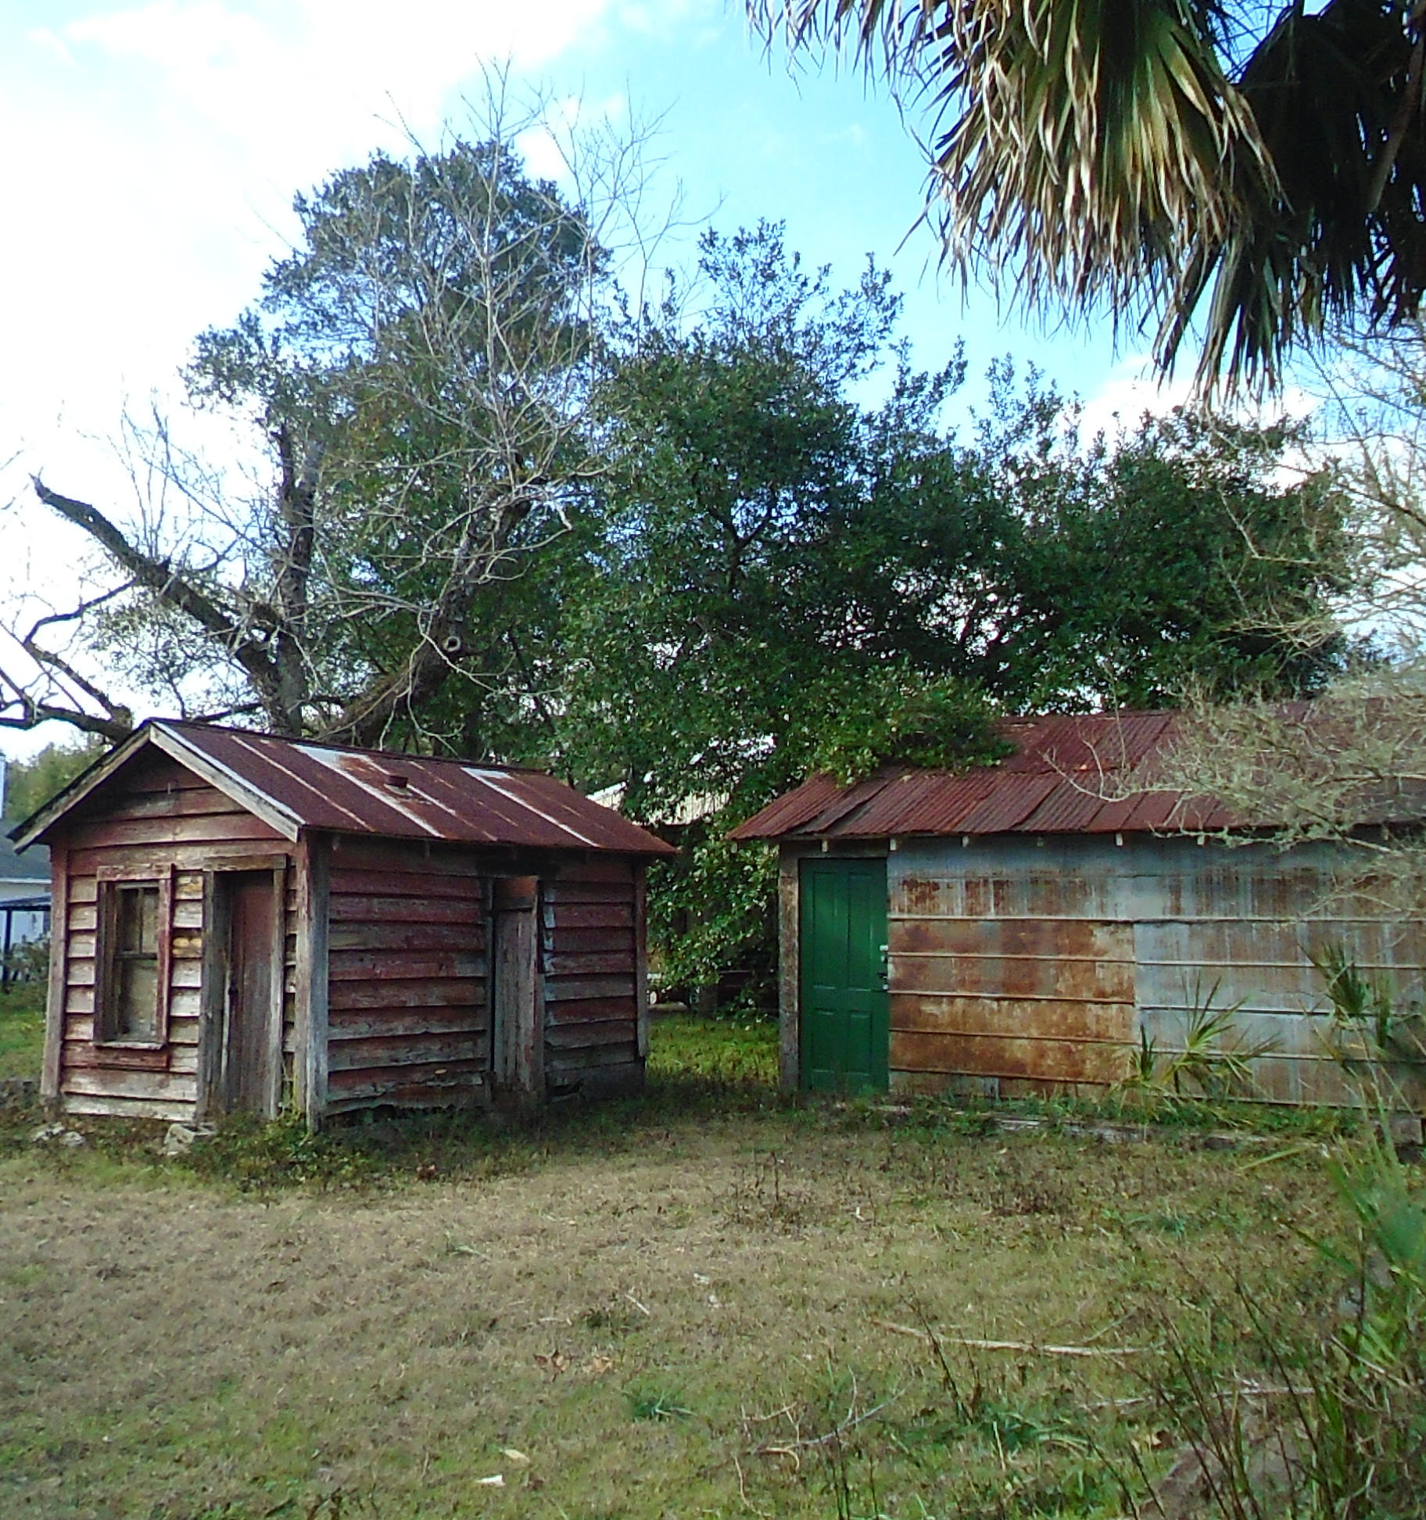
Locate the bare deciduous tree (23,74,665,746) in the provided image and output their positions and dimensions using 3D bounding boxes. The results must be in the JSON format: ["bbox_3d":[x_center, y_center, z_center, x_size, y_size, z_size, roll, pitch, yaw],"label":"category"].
[{"bbox_3d":[-4.481,-2.630,18.906,8.000,12.230,7.200,0,-6,0],"label":"bare deciduous tree"}]

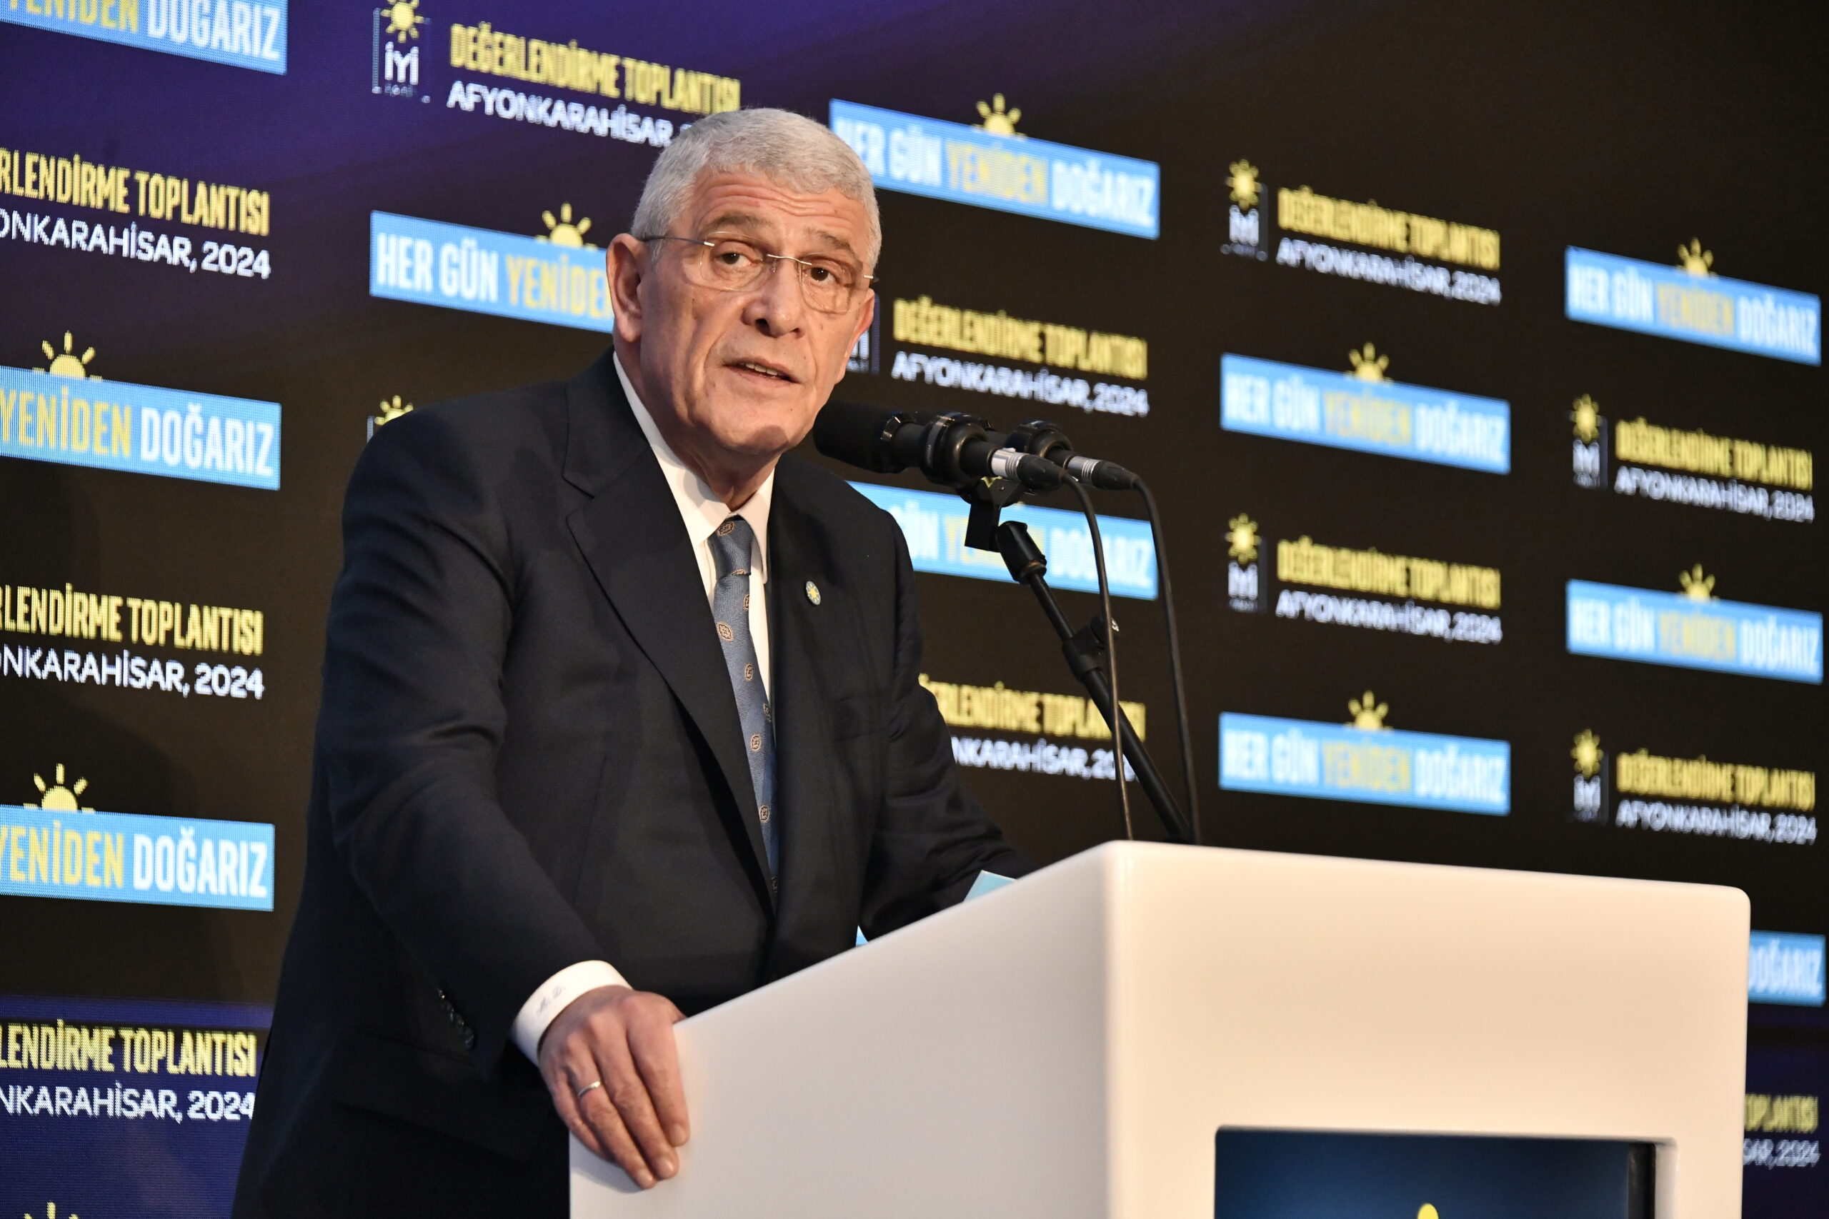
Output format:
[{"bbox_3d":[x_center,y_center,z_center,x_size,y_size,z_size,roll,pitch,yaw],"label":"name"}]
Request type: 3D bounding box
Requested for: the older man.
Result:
[{"bbox_3d":[-0.190,0.525,5.030,0.580,1.720,0.520,6,-9,-44],"label":"older man"}]

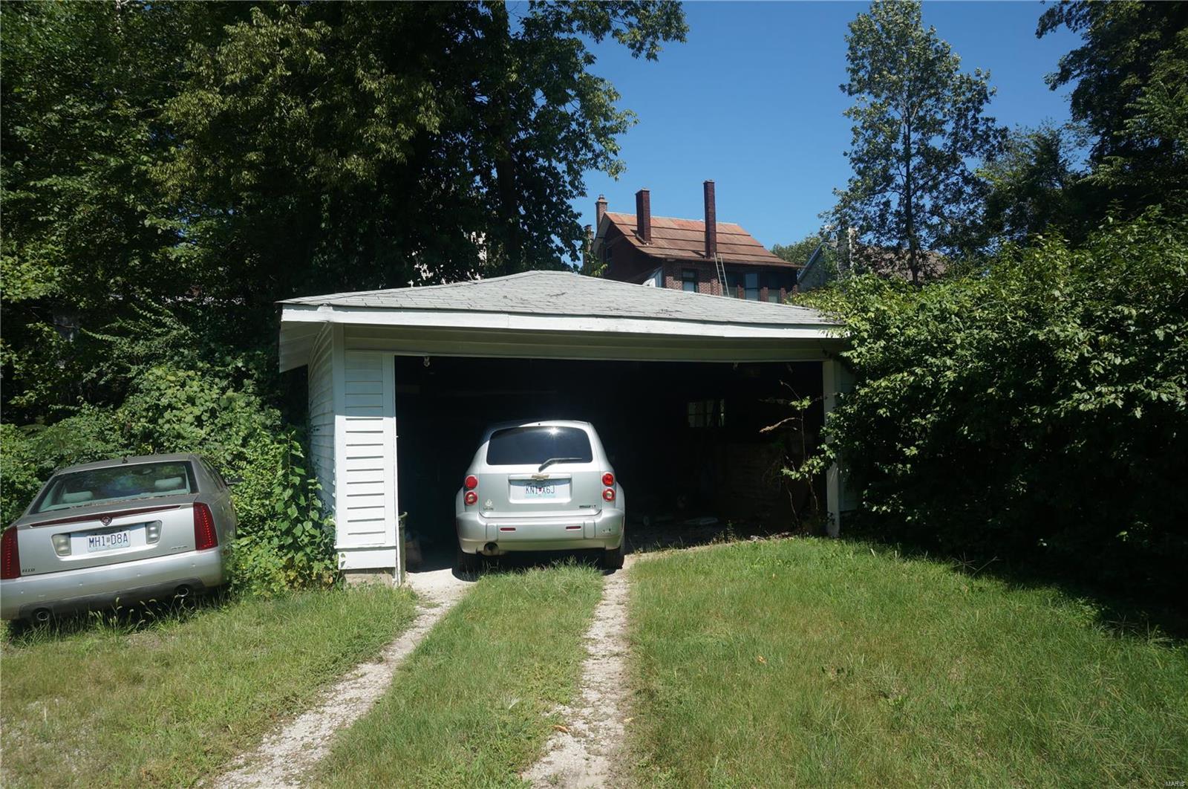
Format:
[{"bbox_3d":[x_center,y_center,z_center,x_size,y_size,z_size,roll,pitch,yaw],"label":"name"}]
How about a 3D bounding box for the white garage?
[{"bbox_3d":[-0.600,0.111,11.157,7.117,3.701,6.577,0,-2,-22],"label":"white garage"}]

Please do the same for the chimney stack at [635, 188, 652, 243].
[{"bbox_3d":[2.793,-9.757,43.942,0.420,2.919,0.880,0,-2,-22],"label":"chimney stack"}]

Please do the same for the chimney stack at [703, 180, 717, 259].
[{"bbox_3d":[6.439,-9.523,43.554,0.420,4.275,0.420,0,-2,-22],"label":"chimney stack"}]

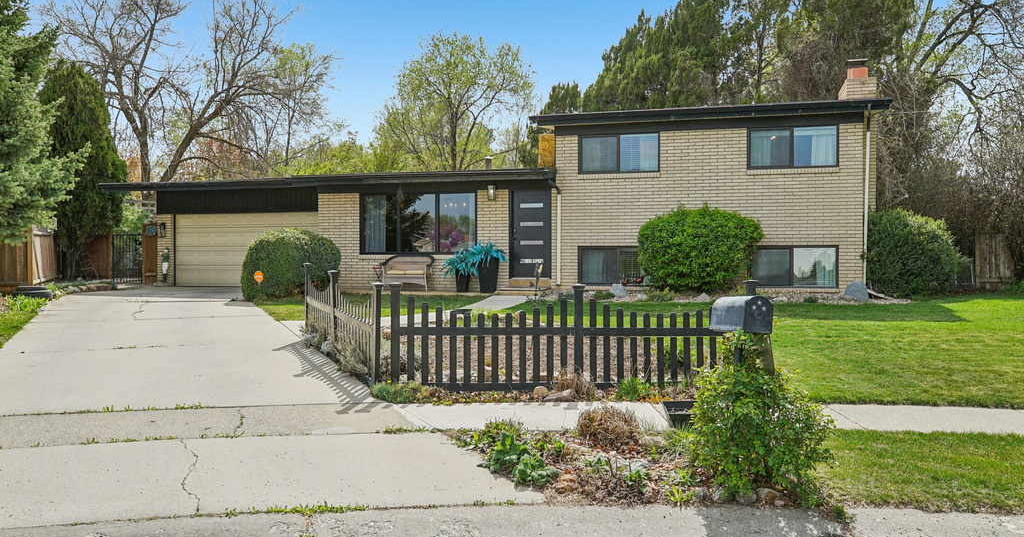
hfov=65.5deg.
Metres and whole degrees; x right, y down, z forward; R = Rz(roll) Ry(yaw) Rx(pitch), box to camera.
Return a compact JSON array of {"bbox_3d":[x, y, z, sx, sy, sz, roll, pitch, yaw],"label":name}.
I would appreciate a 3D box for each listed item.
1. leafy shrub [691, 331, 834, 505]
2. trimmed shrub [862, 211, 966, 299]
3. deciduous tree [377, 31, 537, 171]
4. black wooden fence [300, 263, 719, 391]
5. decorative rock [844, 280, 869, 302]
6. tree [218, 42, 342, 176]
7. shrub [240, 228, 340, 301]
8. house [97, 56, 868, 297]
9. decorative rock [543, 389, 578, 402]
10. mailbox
[{"bbox_3d":[1.683,0.961,5.350,0.940,1.070,0.860,0,1,0],"label":"leafy shrub"},{"bbox_3d":[8.591,-0.299,17.000,2.050,1.860,1.950,0,1,16],"label":"trimmed shrub"},{"bbox_3d":[-2.746,-5.608,37.924,7.633,11.394,7.252,0,1,0],"label":"deciduous tree"},{"bbox_3d":[-0.190,0.616,10.059,5.417,1.326,3.768,0,1,-6],"label":"black wooden fence"},{"bbox_3d":[6.920,0.442,16.000,0.480,0.440,0.400,0,1,16],"label":"decorative rock"},{"bbox_3d":[-11.629,-5.666,39.923,6.227,11.464,5.916,0,1,0],"label":"tree"},{"bbox_3d":[-4.867,-0.066,17.500,2.080,1.550,1.900,0,1,16],"label":"shrub"},{"bbox_3d":[-0.490,-2.167,22.737,19.450,5.380,9.000,0,1,16],"label":"house"},{"bbox_3d":[0.486,1.299,8.150,0.330,0.130,0.200,0,1,0],"label":"decorative rock"},{"bbox_3d":[1.556,0.302,5.380,0.195,0.240,0.510,3,1,-9],"label":"mailbox"}]

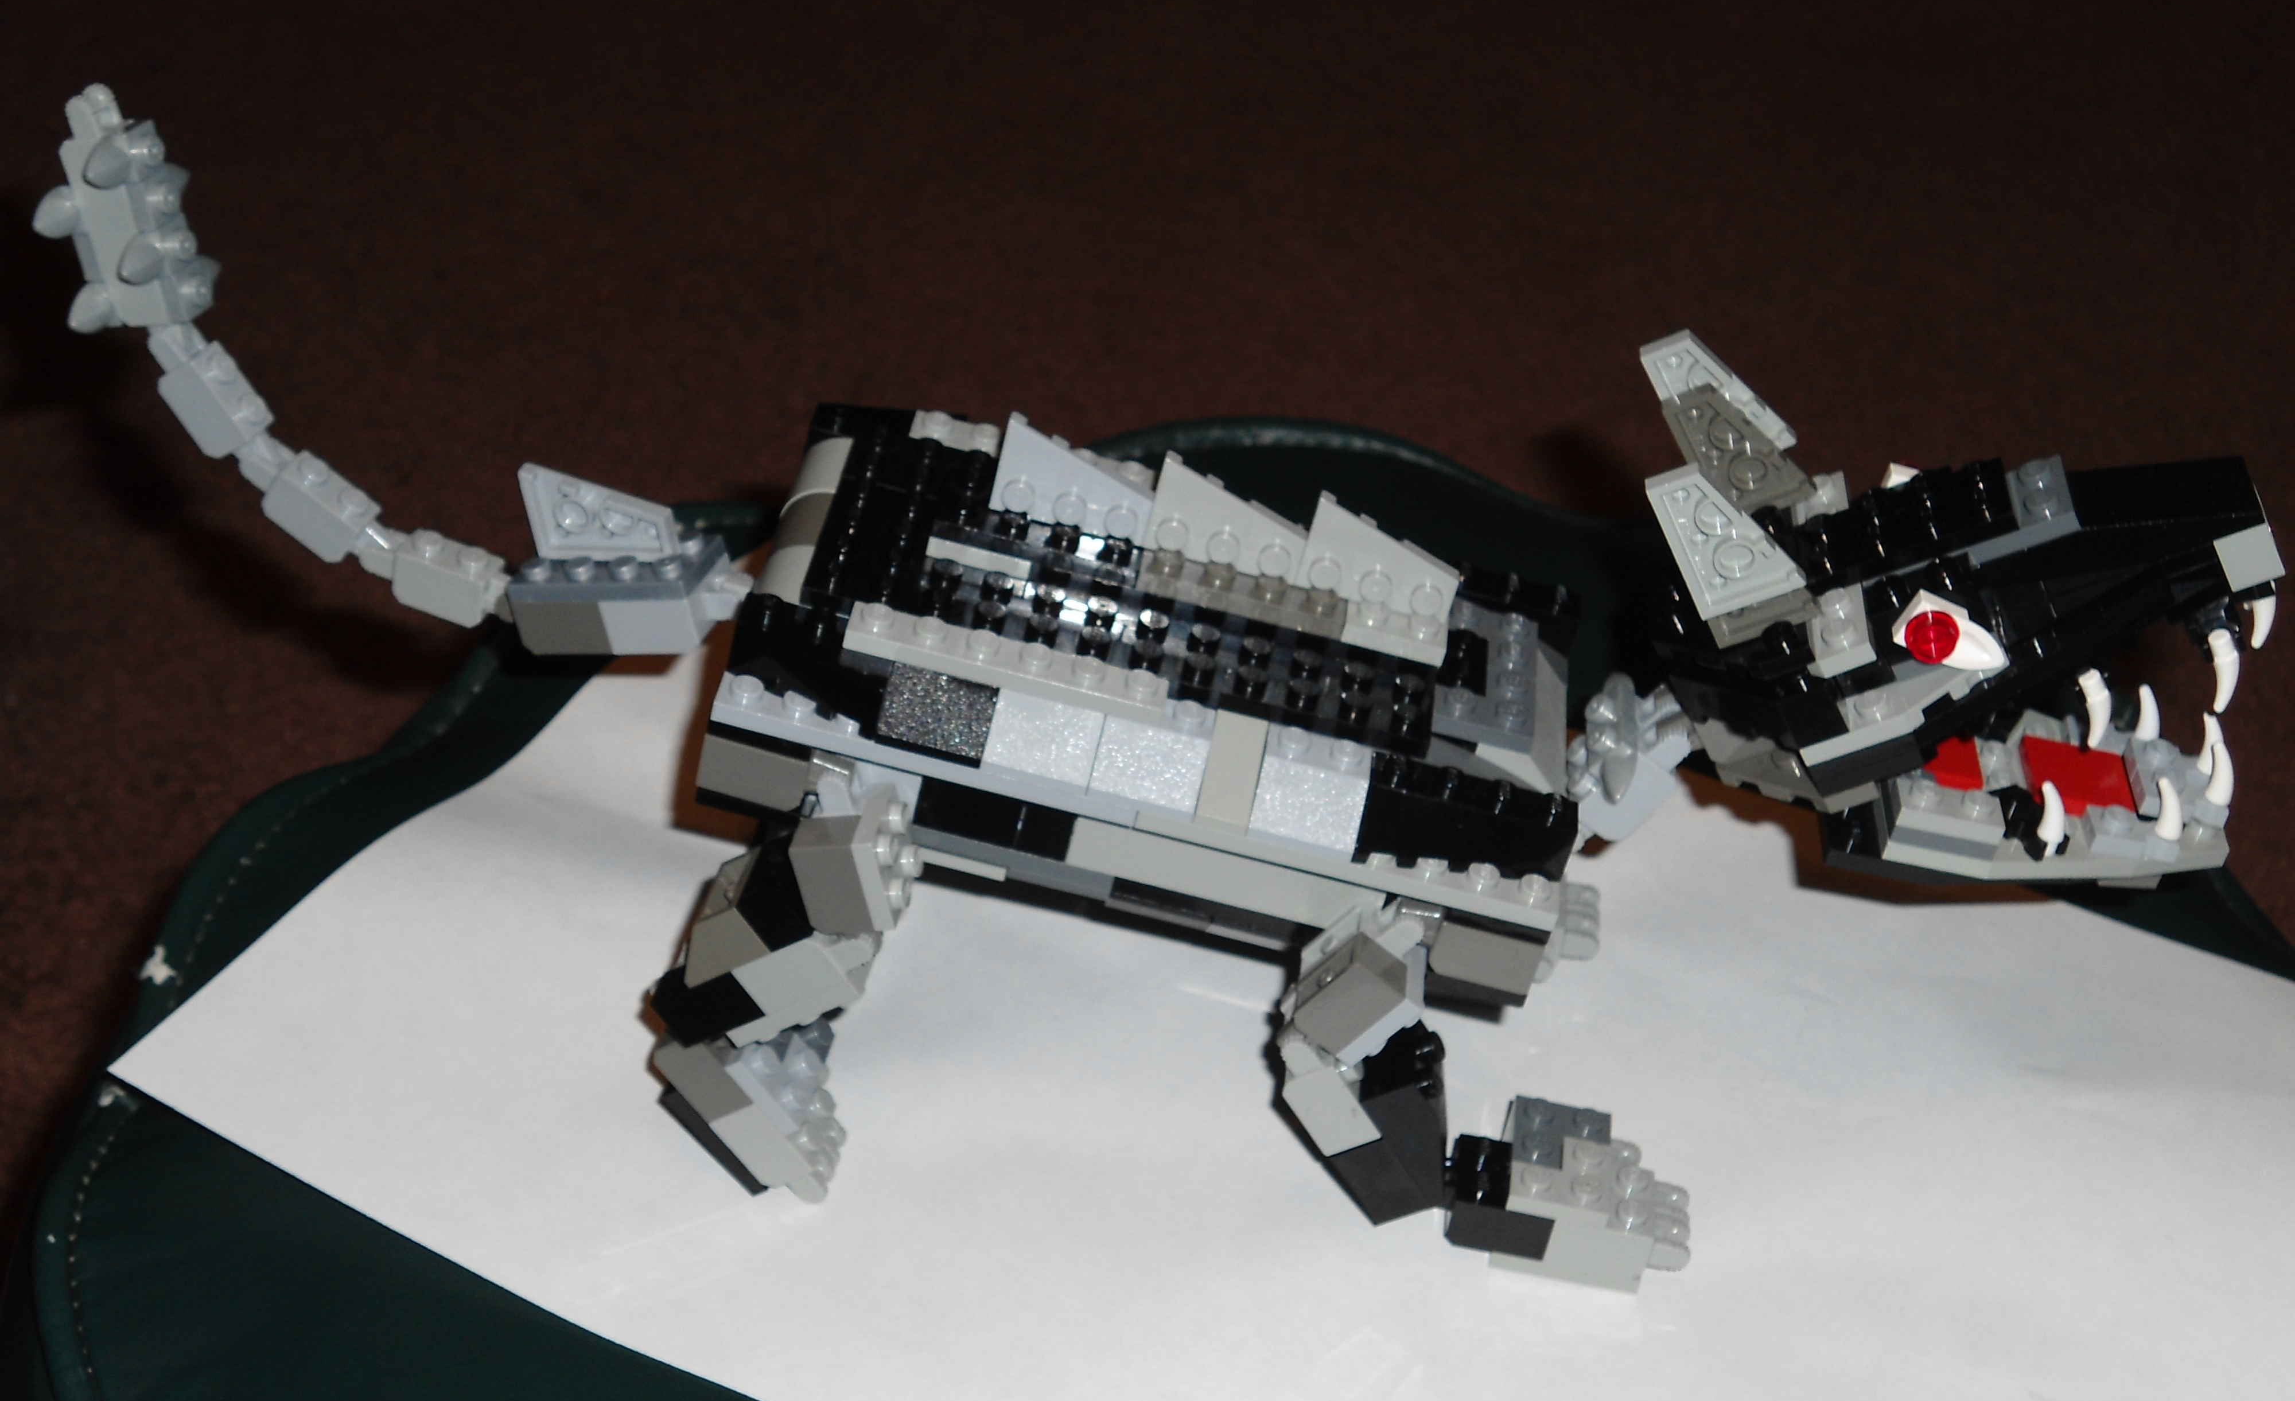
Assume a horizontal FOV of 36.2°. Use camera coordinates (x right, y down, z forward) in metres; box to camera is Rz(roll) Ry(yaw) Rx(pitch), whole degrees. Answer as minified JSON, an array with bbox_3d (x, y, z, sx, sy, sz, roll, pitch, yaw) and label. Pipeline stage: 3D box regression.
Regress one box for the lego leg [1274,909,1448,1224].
[{"bbox_3d":[0.035,0.054,0.546,0.029,0.060,0.016,5,34,4],"label":"lego leg"}]

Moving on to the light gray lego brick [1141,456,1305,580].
[{"bbox_3d":[0.013,-0.028,0.534,0.024,0.016,0.005,14,34,-2],"label":"light gray lego brick"}]

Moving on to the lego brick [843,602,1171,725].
[{"bbox_3d":[-0.021,-0.006,0.518,0.048,0.005,0.008,14,34,-2],"label":"lego brick"}]

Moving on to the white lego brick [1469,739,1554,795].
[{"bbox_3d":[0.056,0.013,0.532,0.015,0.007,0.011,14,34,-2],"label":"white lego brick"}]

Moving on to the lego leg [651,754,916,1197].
[{"bbox_3d":[-0.055,0.040,0.554,0.042,0.087,0.024,6,34,4],"label":"lego leg"}]

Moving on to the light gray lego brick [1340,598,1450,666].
[{"bbox_3d":[0.038,-0.011,0.536,0.016,0.005,0.008,14,34,-2],"label":"light gray lego brick"}]

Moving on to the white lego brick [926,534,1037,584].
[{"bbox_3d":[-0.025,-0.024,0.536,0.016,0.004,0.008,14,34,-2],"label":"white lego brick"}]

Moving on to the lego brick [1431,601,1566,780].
[{"bbox_3d":[0.055,-0.001,0.544,0.024,0.009,0.035,14,34,-2],"label":"lego brick"}]

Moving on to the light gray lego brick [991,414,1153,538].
[{"bbox_3d":[-0.011,-0.033,0.534,0.024,0.016,0.005,14,34,-2],"label":"light gray lego brick"}]

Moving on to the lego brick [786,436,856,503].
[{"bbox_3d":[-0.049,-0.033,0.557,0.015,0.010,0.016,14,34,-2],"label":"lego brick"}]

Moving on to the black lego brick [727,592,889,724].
[{"bbox_3d":[-0.049,-0.006,0.518,0.024,0.011,0.016,14,34,-2],"label":"black lego brick"}]

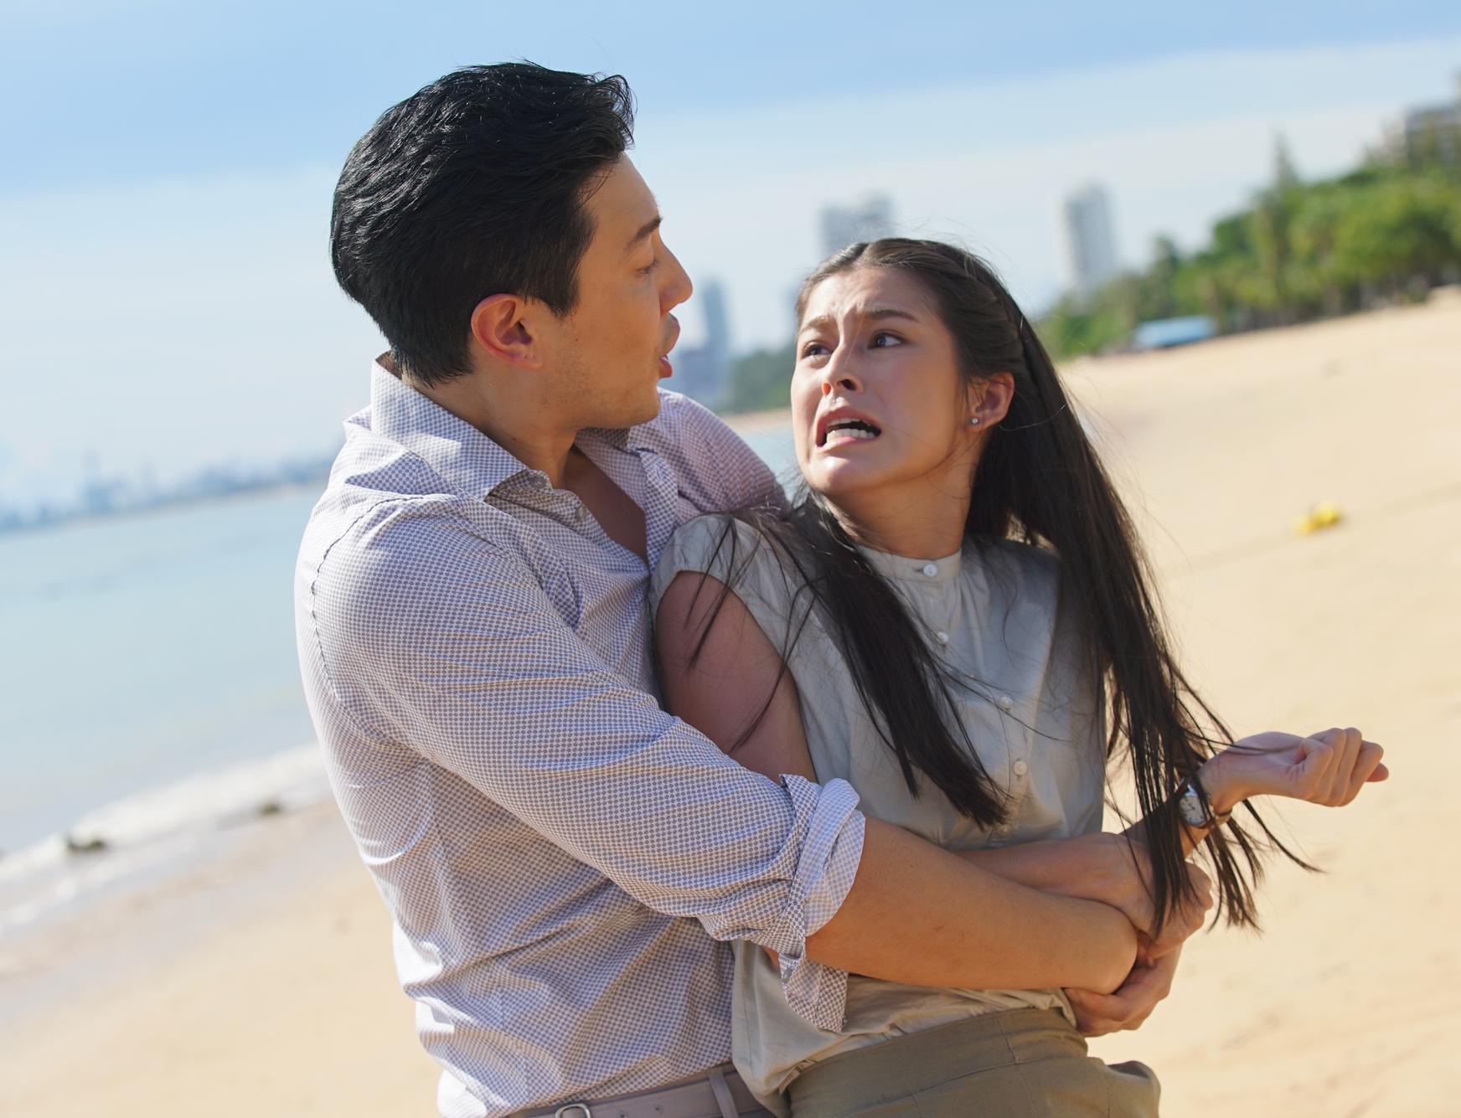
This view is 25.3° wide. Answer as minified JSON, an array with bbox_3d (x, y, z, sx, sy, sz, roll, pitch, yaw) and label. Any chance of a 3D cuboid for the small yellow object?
[{"bbox_3d":[3.846,-0.261,21.300,0.310,0.180,0.220,-9,2,10],"label":"small yellow object"}]

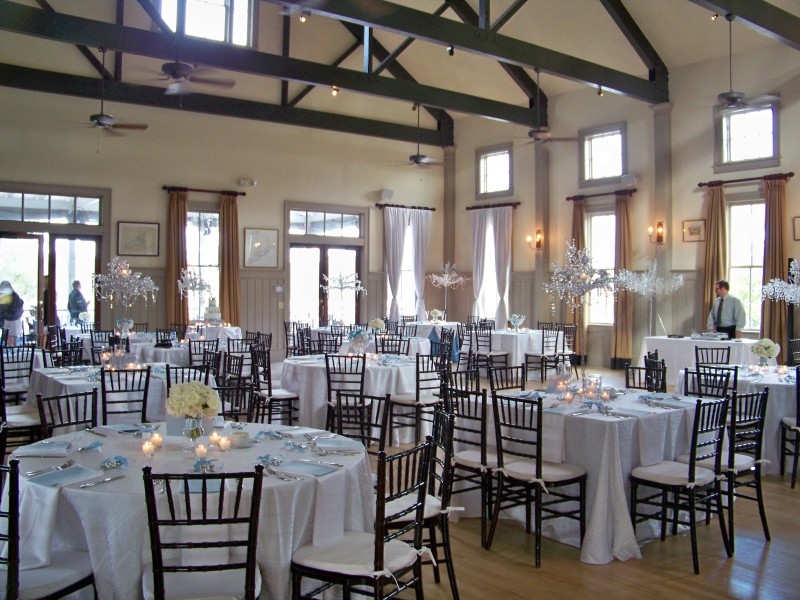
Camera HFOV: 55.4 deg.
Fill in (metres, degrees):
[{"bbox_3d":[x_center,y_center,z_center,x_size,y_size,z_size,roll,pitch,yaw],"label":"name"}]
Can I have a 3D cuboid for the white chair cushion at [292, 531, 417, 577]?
[{"bbox_3d":[-0.183,0.991,3.004,0.400,0.055,0.385,1,1,36],"label":"white chair cushion"}]

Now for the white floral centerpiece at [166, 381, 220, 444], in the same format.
[{"bbox_3d":[-0.942,0.532,3.480,0.245,0.310,0.245,-1,1,-40],"label":"white floral centerpiece"}]

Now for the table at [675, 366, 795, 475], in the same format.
[{"bbox_3d":[3.131,1.016,6.585,1.434,0.768,1.434,-1,1,-38],"label":"table"}]

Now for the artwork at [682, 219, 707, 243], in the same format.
[{"bbox_3d":[5.002,-1.178,12.985,0.030,0.379,0.419,-1,1,-38],"label":"artwork"}]

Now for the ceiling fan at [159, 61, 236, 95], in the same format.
[{"bbox_3d":[-2.323,-2.360,7.908,1.313,0.283,1.313,-1,1,-38],"label":"ceiling fan"}]

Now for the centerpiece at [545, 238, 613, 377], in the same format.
[{"bbox_3d":[1.251,0.157,5.290,0.520,1.120,0.520,0,1,-38],"label":"centerpiece"}]

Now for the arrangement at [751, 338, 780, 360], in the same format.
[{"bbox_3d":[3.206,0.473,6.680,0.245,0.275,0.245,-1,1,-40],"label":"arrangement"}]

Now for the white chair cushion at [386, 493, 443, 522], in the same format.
[{"bbox_3d":[-0.015,0.991,3.636,0.389,0.051,0.389,0,1,-9],"label":"white chair cushion"}]

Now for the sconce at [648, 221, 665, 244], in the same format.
[{"bbox_3d":[4.519,-1.174,13.463,0.200,0.390,0.250,0,1,-38],"label":"sconce"}]

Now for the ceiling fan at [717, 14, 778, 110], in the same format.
[{"bbox_3d":[3.965,-2.867,9.150,1.300,1.130,1.300,-1,1,-40],"label":"ceiling fan"}]

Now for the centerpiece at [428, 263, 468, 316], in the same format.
[{"bbox_3d":[1.075,-0.211,16.900,0.950,1.250,0.950,0,1,0],"label":"centerpiece"}]

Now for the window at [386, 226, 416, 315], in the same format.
[{"bbox_3d":[0.064,-0.623,16.692,0.869,2.121,0.121,-1,1,-38],"label":"window"}]

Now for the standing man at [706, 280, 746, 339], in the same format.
[{"bbox_3d":[5.108,0.522,11.906,0.400,1.680,0.560,-1,1,-41],"label":"standing man"}]

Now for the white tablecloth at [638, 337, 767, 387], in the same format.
[{"bbox_3d":[4.729,0.986,11.534,0.850,0.770,1.950,0,1,-38],"label":"white tablecloth"}]

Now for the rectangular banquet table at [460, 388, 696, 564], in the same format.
[{"bbox_3d":[1.284,1.068,5.192,1.340,0.770,1.340,0,1,-38],"label":"rectangular banquet table"}]

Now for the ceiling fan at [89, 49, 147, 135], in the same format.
[{"bbox_3d":[-3.949,-2.794,10.120,1.313,1.071,1.313,-1,1,-38],"label":"ceiling fan"}]

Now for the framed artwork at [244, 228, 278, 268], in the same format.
[{"bbox_3d":[-2.702,-1.010,14.900,0.750,0.760,0.040,-1,1,-40],"label":"framed artwork"}]

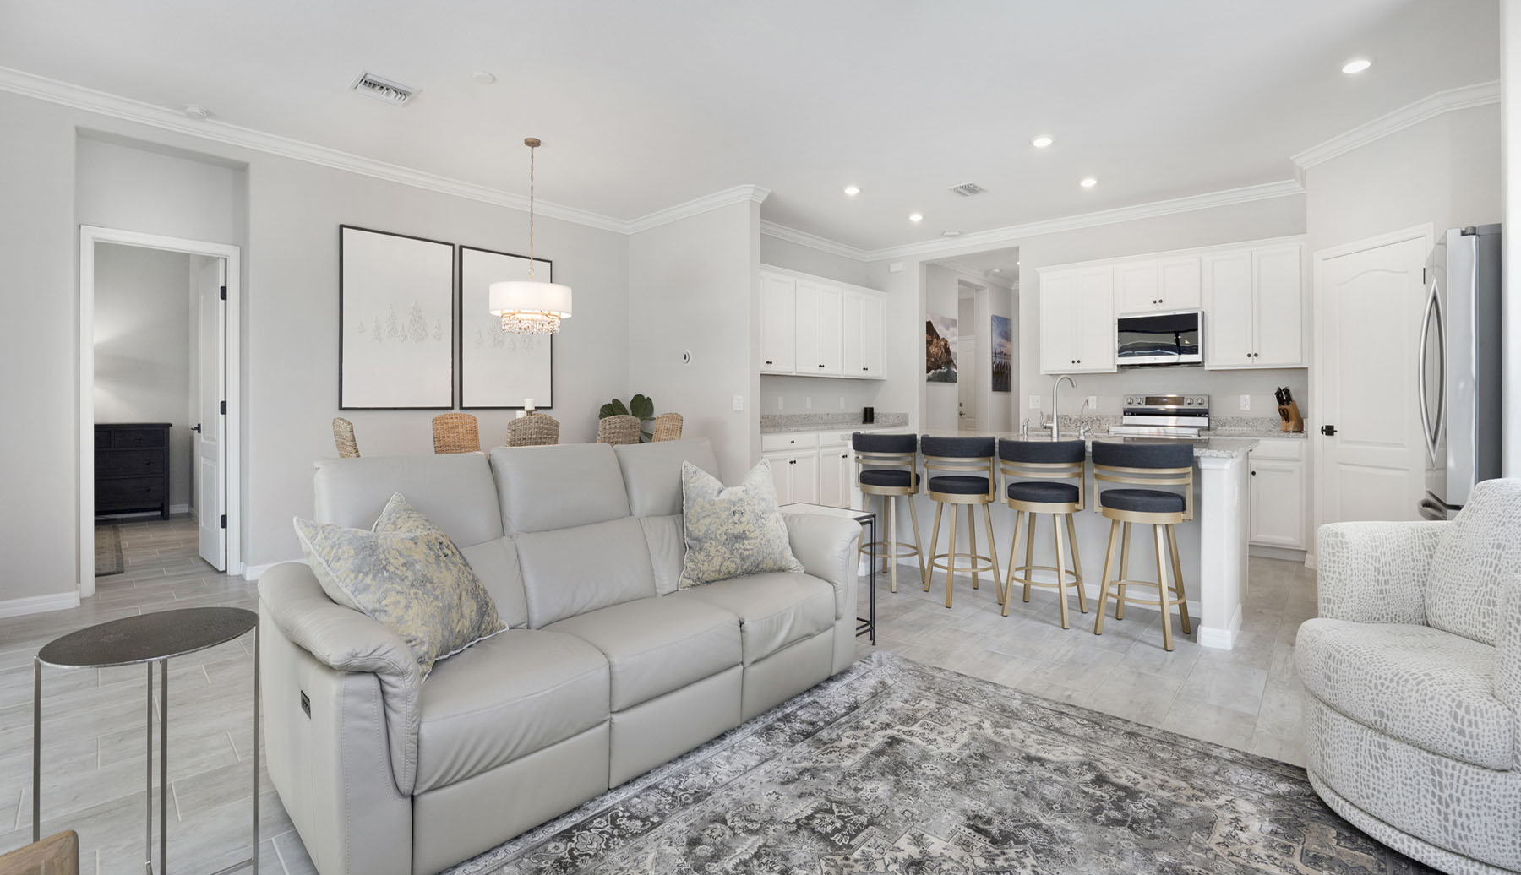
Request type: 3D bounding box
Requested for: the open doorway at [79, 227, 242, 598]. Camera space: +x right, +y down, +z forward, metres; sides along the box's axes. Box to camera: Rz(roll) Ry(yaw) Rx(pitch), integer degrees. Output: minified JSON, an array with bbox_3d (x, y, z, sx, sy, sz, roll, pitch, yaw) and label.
[{"bbox_3d":[-3.999,-0.177,4.262,0.130,2.270,0.800,2,3,42],"label":"open doorway"}]

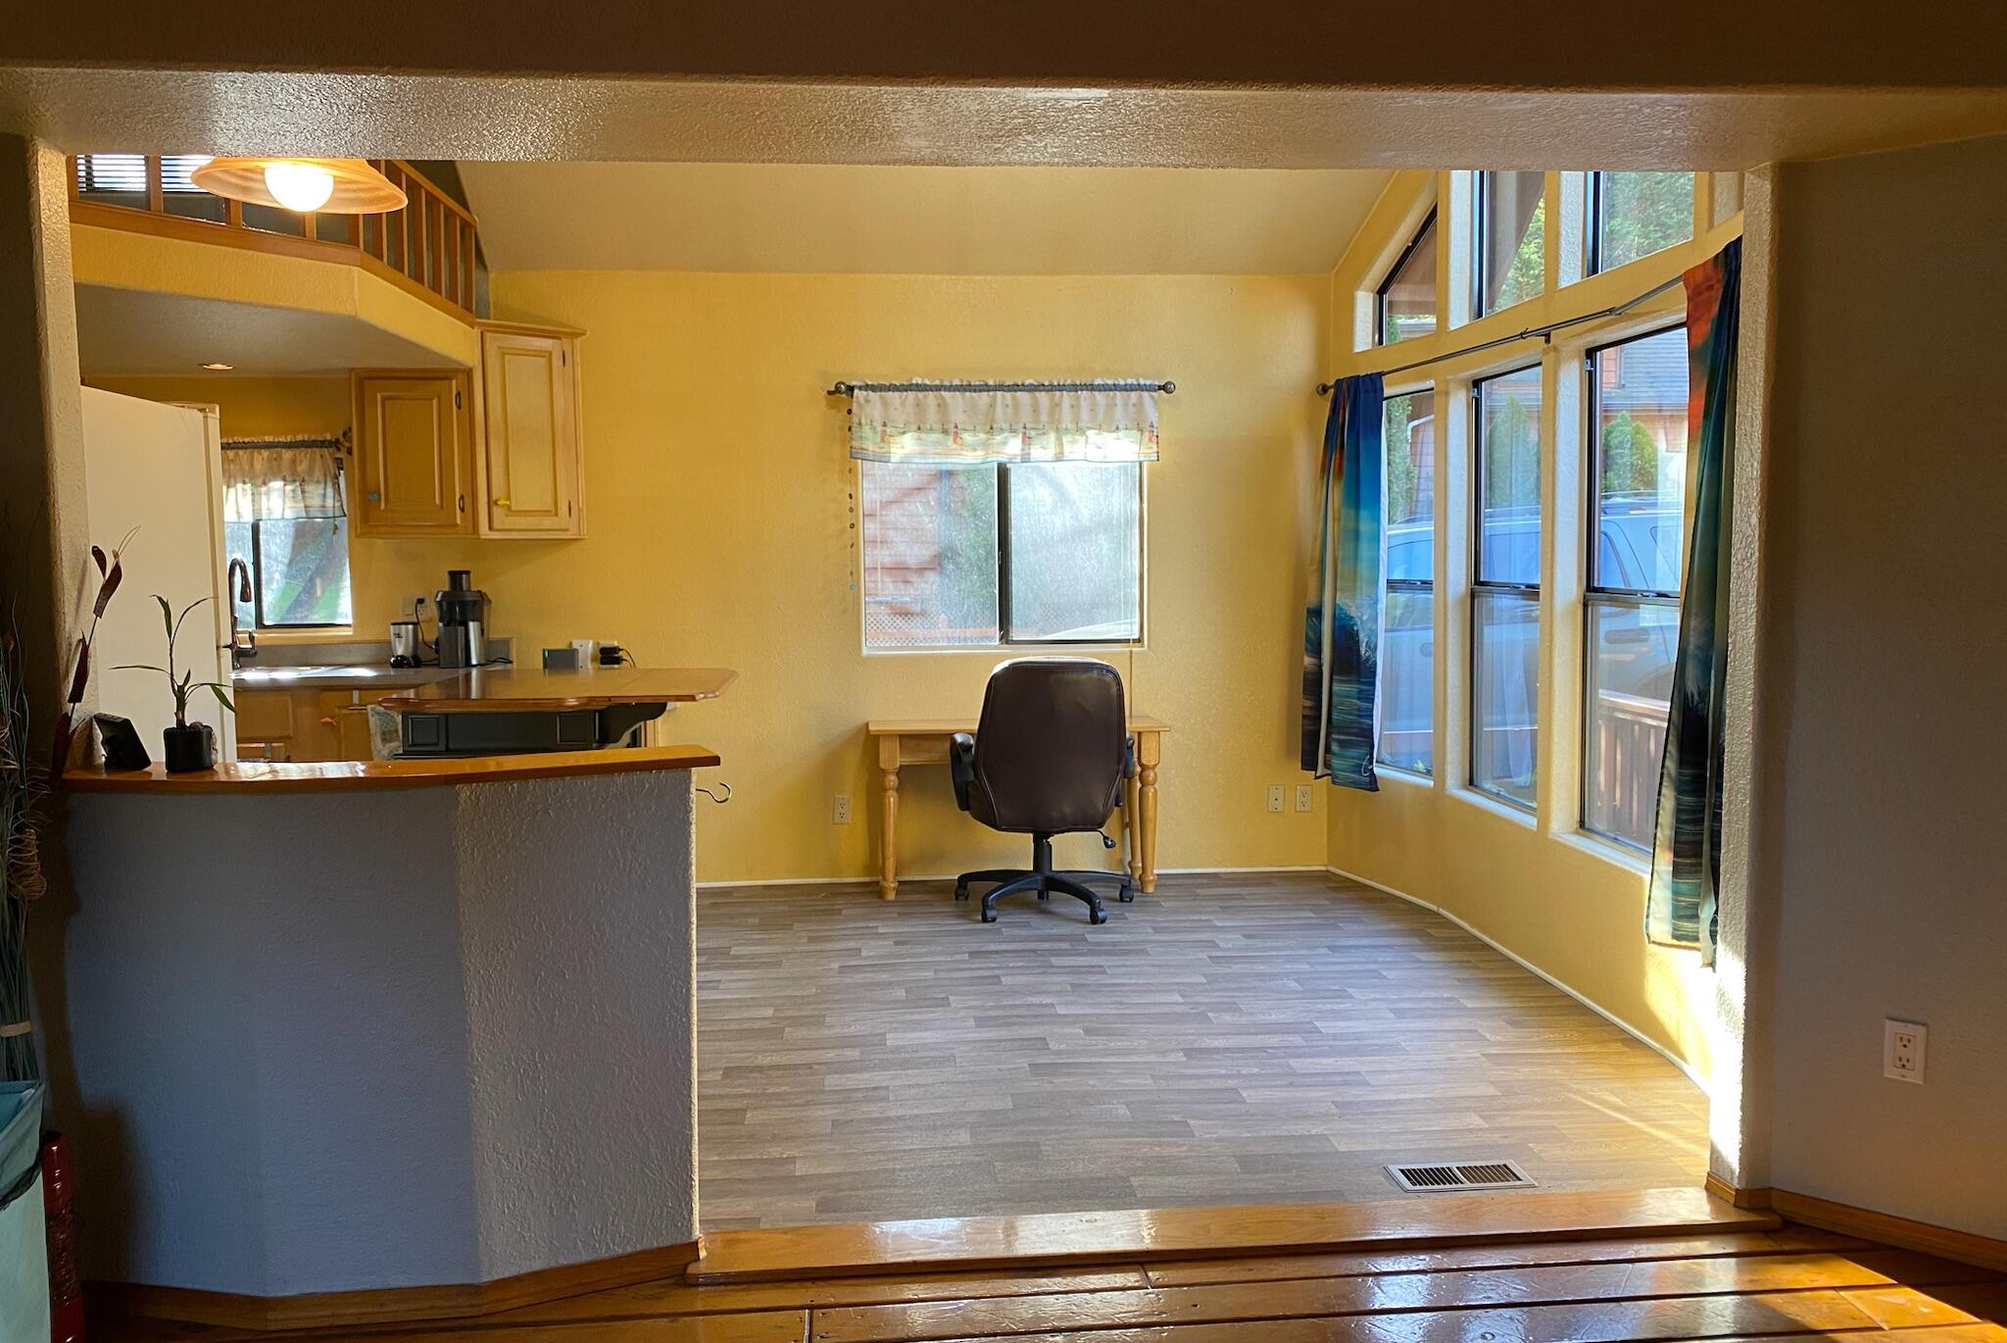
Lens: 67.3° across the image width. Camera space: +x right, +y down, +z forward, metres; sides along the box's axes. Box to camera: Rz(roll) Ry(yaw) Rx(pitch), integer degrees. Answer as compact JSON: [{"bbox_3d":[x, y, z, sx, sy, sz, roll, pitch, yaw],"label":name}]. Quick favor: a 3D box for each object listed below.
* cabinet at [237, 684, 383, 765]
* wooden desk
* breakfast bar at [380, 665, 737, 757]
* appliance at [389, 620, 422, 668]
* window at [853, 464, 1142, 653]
[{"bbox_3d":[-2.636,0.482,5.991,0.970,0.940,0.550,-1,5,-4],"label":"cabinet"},{"bbox_3d":[0.053,0.552,6.262,1.212,0.706,0.417,-1,5,-4],"label":"wooden desk"},{"bbox_3d":[-1.484,0.502,5.286,1.050,0.920,1.250,-1,5,-5],"label":"breakfast bar"},{"bbox_3d":[-2.369,-0.113,5.980,0.125,0.200,0.125,-1,5,-4],"label":"appliance"},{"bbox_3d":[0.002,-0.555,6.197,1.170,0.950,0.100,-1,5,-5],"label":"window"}]

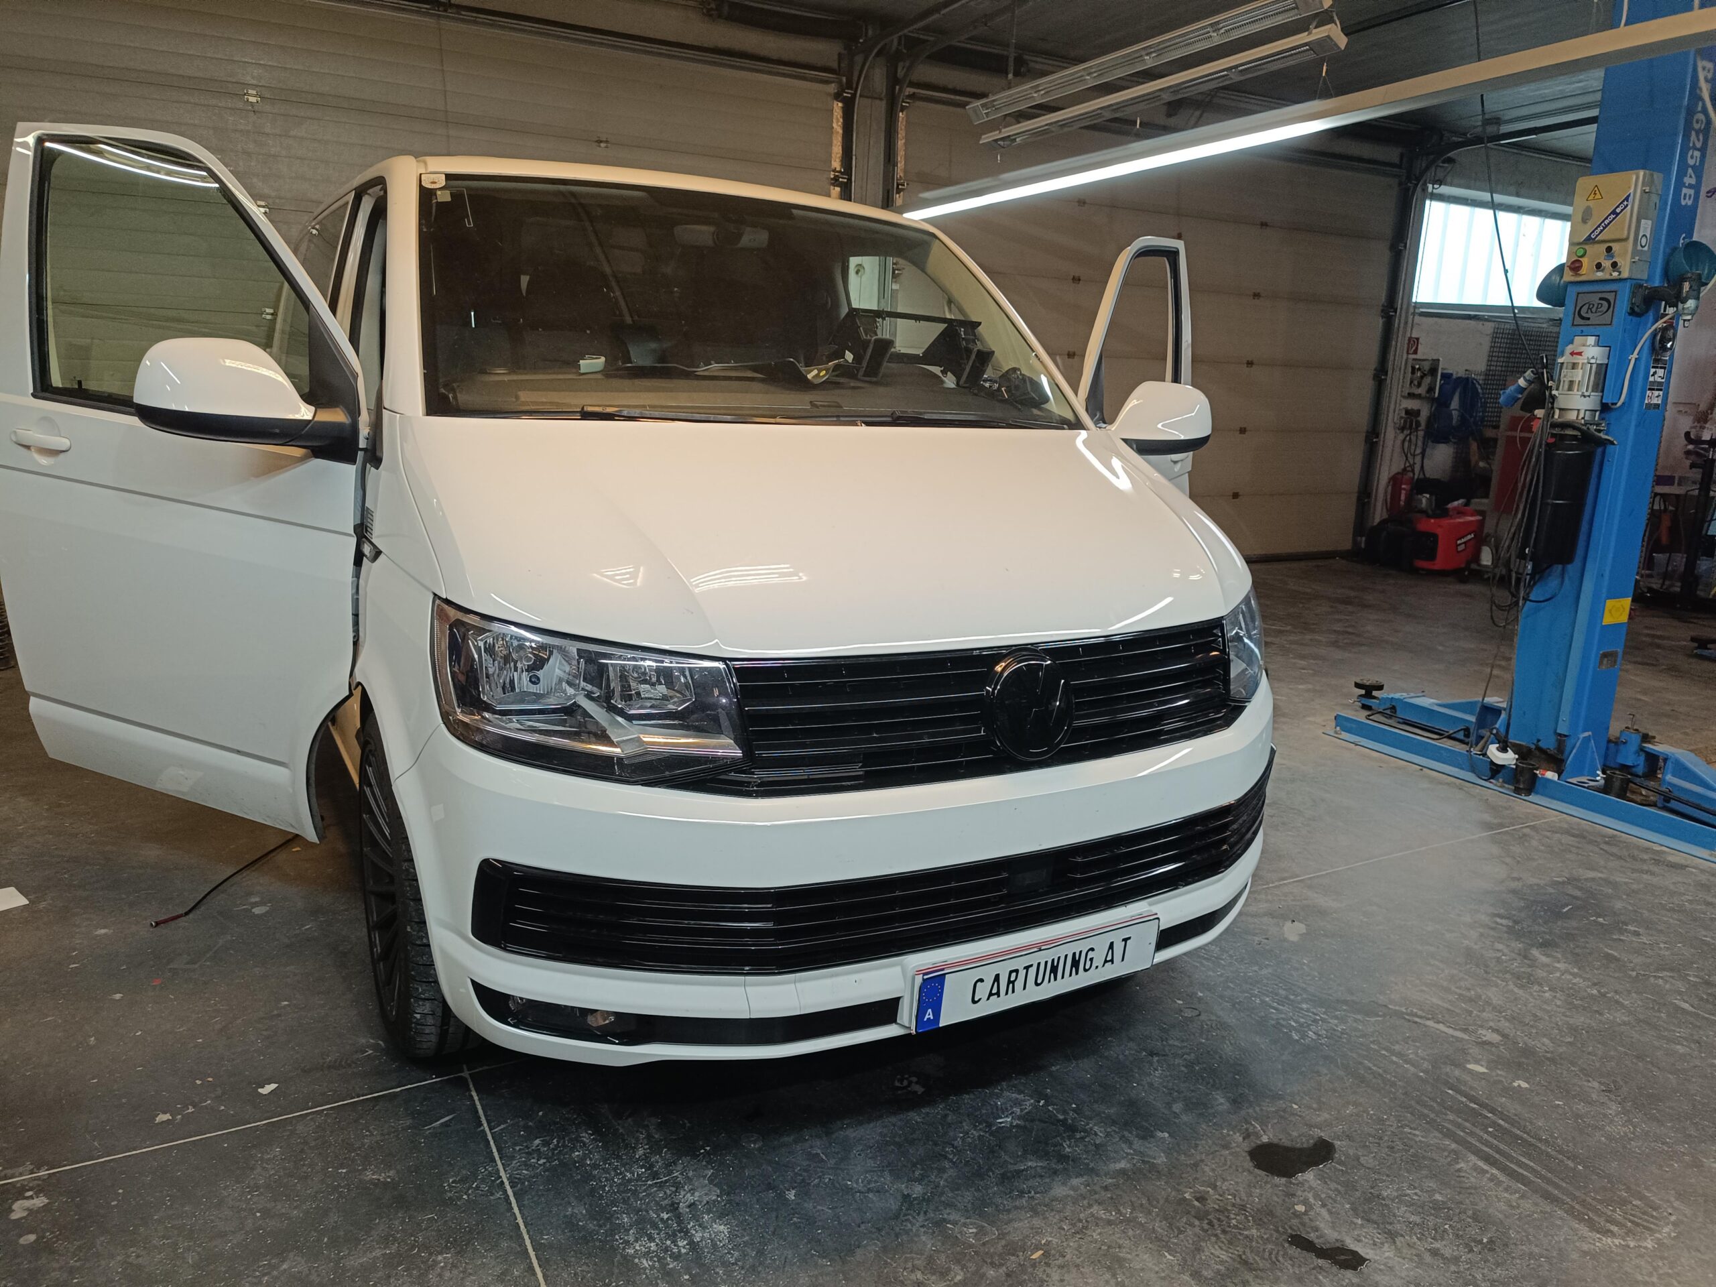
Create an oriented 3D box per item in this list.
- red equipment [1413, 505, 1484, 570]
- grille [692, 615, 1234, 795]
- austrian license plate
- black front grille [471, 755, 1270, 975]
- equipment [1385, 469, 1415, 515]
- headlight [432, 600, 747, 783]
[{"bbox_3d":[4.949,-0.857,9.977,0.480,0.530,0.410,-4,14,-27],"label":"red equipment"},{"bbox_3d":[0.289,0.104,2.121,1.180,0.225,0.150,-5,14,-28],"label":"grille"},{"bbox_3d":[0.332,0.581,2.112,0.520,0.120,0.020,-5,19,-28],"label":"austrian license plate"},{"bbox_3d":[0.246,0.392,2.242,1.810,0.147,0.310,-5,14,-28],"label":"black front grille"},{"bbox_3d":[5.003,-1.387,10.991,0.200,0.470,0.180,0,12,-10],"label":"equipment"},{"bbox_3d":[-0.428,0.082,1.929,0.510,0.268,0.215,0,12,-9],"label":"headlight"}]

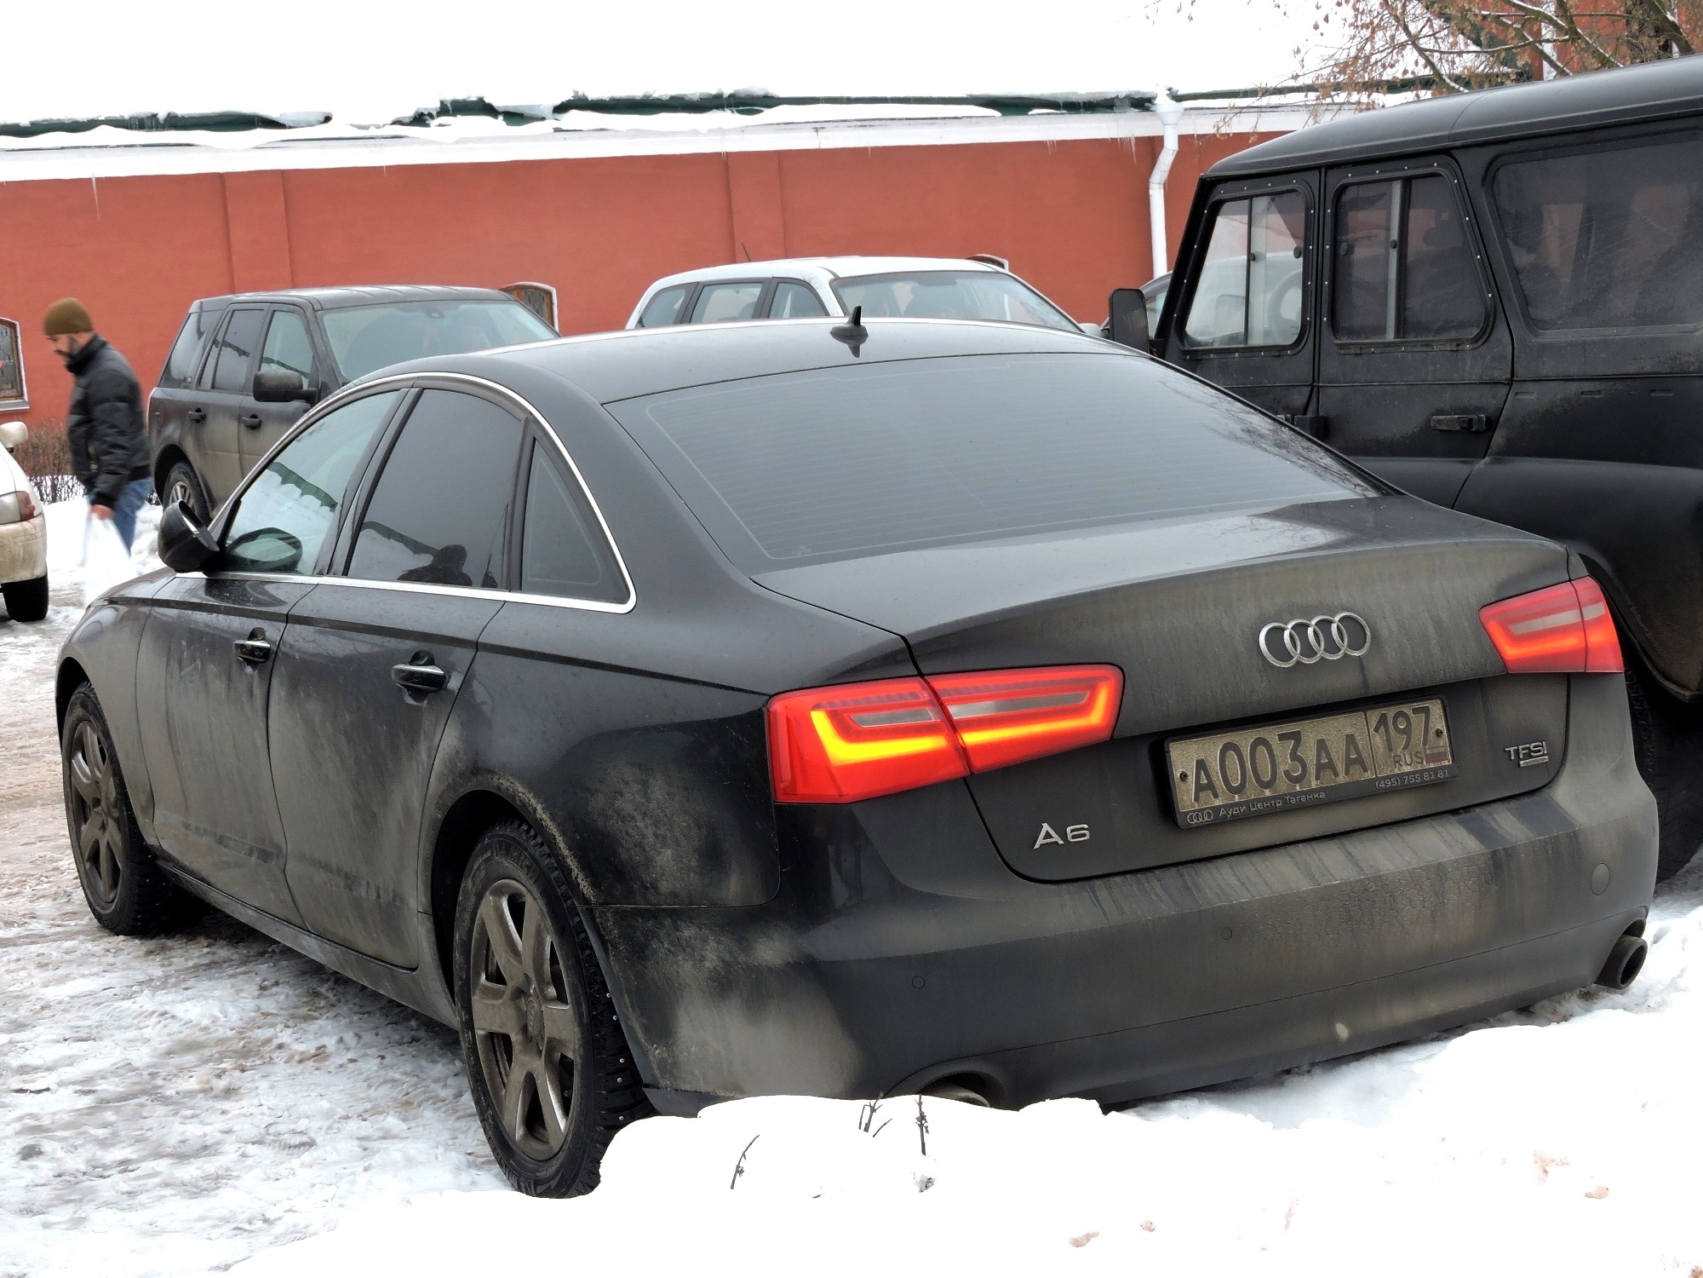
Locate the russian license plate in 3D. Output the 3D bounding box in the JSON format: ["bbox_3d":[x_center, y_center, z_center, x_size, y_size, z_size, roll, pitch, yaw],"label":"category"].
[{"bbox_3d":[0.683,0.173,3.626,0.530,0.130,0.020,-7,0,-30],"label":"russian license plate"}]

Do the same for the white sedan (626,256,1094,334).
[{"bbox_3d":[0.166,-1.631,16.262,1.850,1.700,4.600,-8,7,-31],"label":"white sedan"}]

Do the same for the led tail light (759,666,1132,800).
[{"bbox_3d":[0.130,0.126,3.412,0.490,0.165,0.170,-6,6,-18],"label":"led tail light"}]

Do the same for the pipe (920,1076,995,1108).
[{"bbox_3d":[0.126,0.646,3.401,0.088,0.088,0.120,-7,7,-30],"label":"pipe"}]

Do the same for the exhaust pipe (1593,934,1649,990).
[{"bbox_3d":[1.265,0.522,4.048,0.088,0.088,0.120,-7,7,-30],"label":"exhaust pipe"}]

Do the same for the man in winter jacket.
[{"bbox_3d":[-3.287,-0.663,11.000,0.520,1.740,0.520,-5,6,-10],"label":"man in winter jacket"}]

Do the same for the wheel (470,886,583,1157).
[{"bbox_3d":[-0.477,0.610,4.050,0.200,0.465,0.465,-7,7,-30],"label":"wheel"}]

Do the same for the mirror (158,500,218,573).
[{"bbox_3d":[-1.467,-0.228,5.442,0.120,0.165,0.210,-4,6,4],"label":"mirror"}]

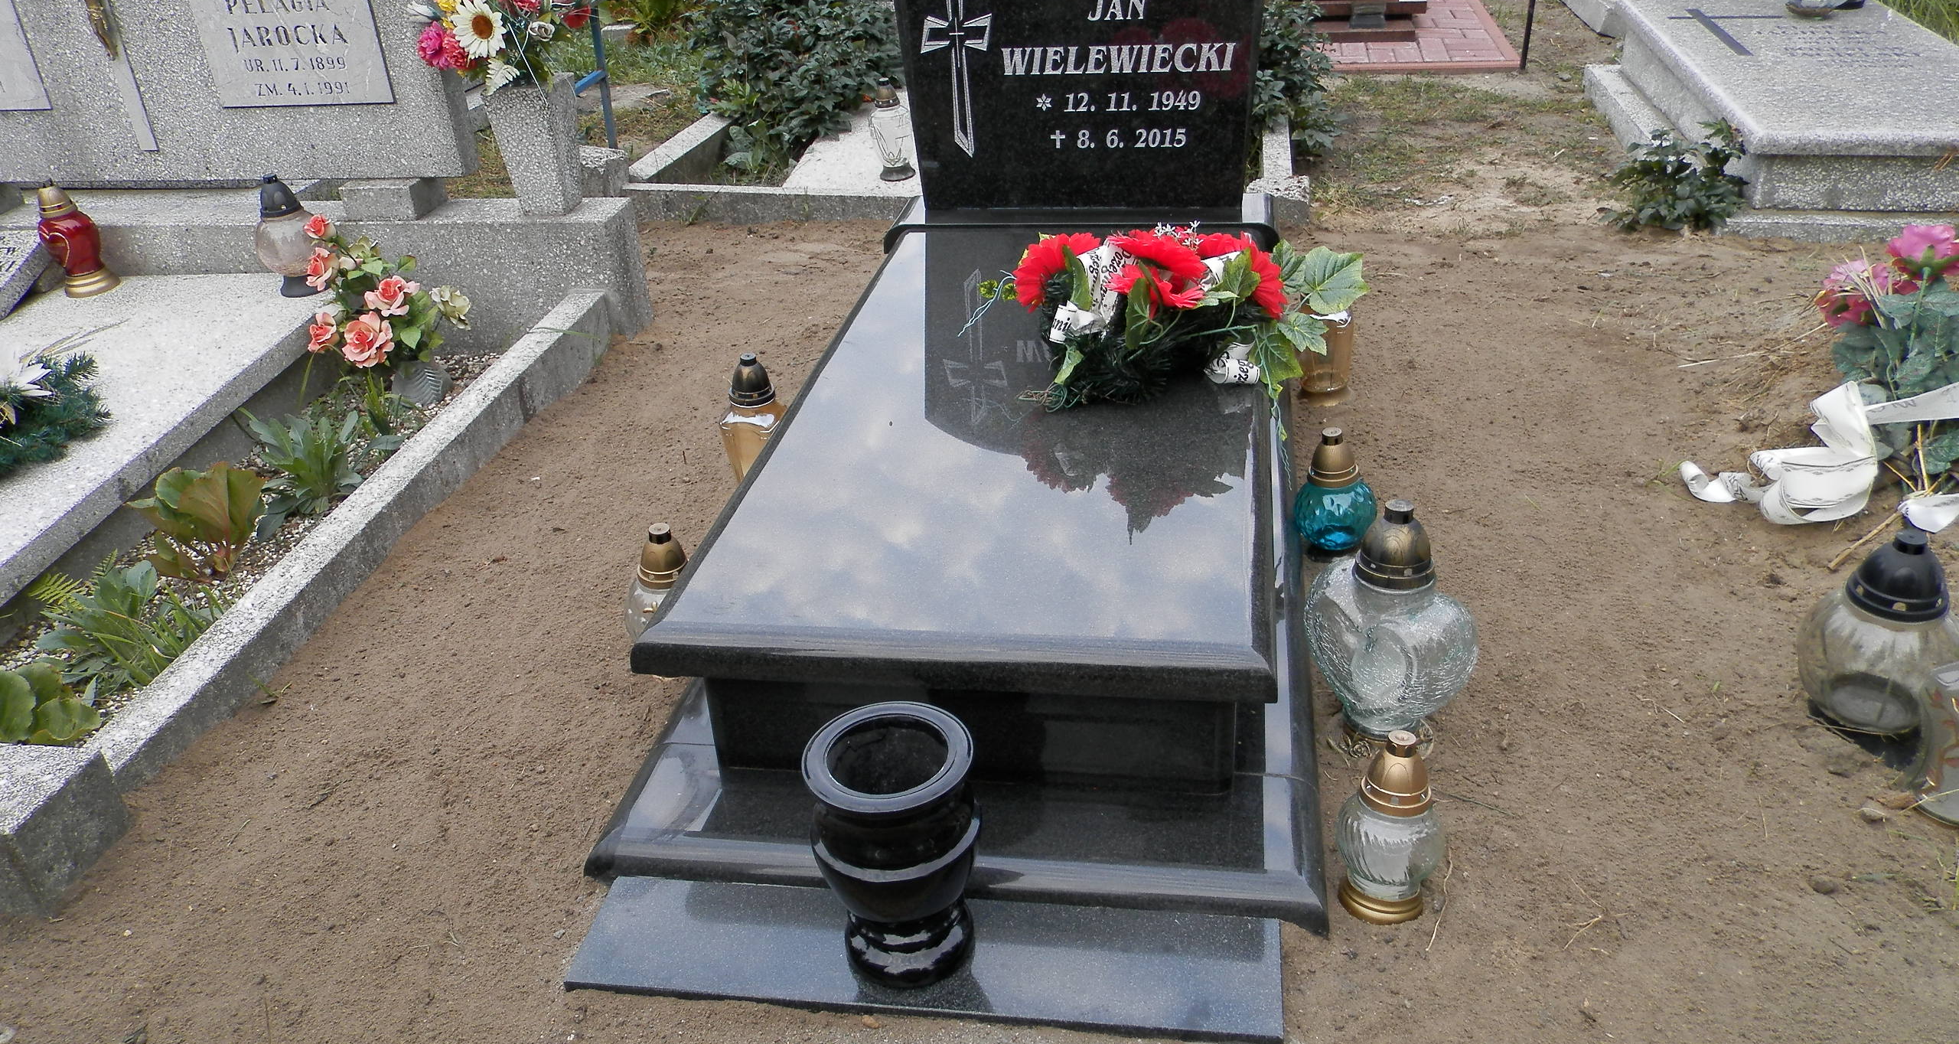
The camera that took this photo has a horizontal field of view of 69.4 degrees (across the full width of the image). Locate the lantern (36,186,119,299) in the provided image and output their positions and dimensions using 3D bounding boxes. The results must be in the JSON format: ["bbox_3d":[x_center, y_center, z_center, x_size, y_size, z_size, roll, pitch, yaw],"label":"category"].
[{"bbox_3d":[-2.130,-0.668,3.325,0.135,0.257,0.130,2,32,8],"label":"lantern"}]

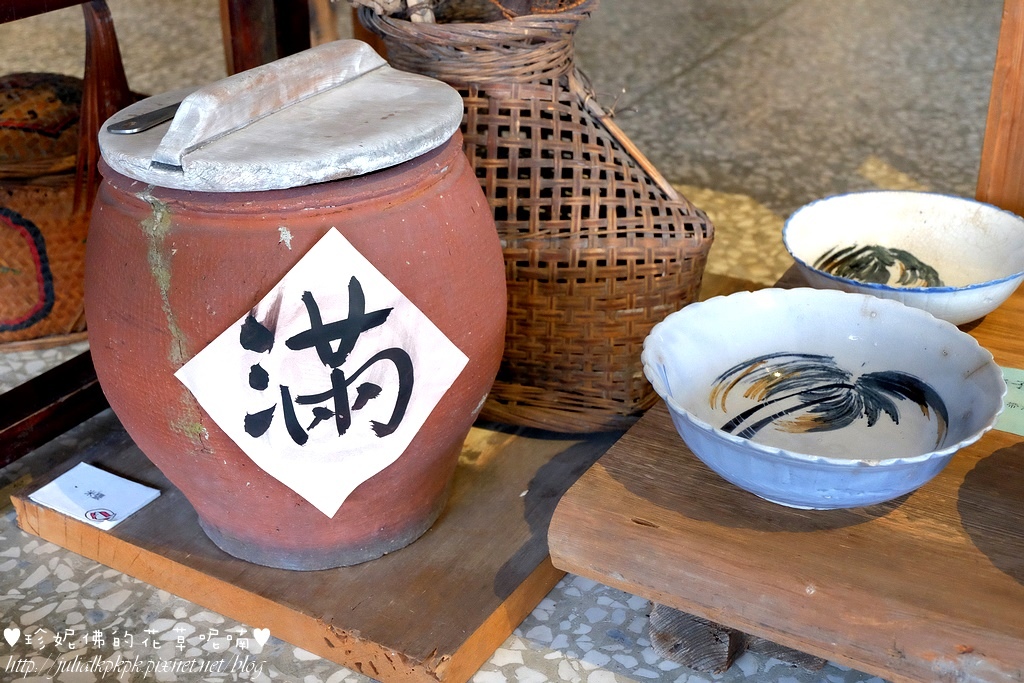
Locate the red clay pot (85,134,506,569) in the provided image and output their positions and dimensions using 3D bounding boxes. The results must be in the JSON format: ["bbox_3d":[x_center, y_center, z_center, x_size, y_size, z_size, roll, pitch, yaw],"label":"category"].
[{"bbox_3d":[-0.161,-0.016,0.964,0.316,0.321,0.316,0,28,0],"label":"red clay pot"}]

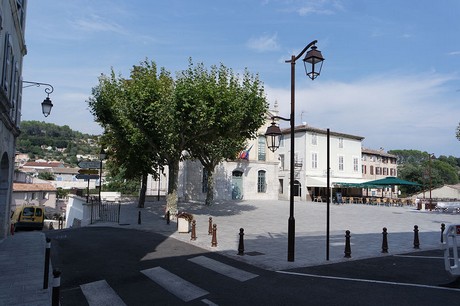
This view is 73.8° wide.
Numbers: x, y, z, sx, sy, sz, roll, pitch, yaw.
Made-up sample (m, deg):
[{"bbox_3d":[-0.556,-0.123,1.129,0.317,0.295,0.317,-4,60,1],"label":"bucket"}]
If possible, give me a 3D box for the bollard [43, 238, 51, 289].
[{"bbox_3d":[-3.450,2.098,5.815,0.100,0.950,0.100,1,-5,0],"label":"bollard"}]

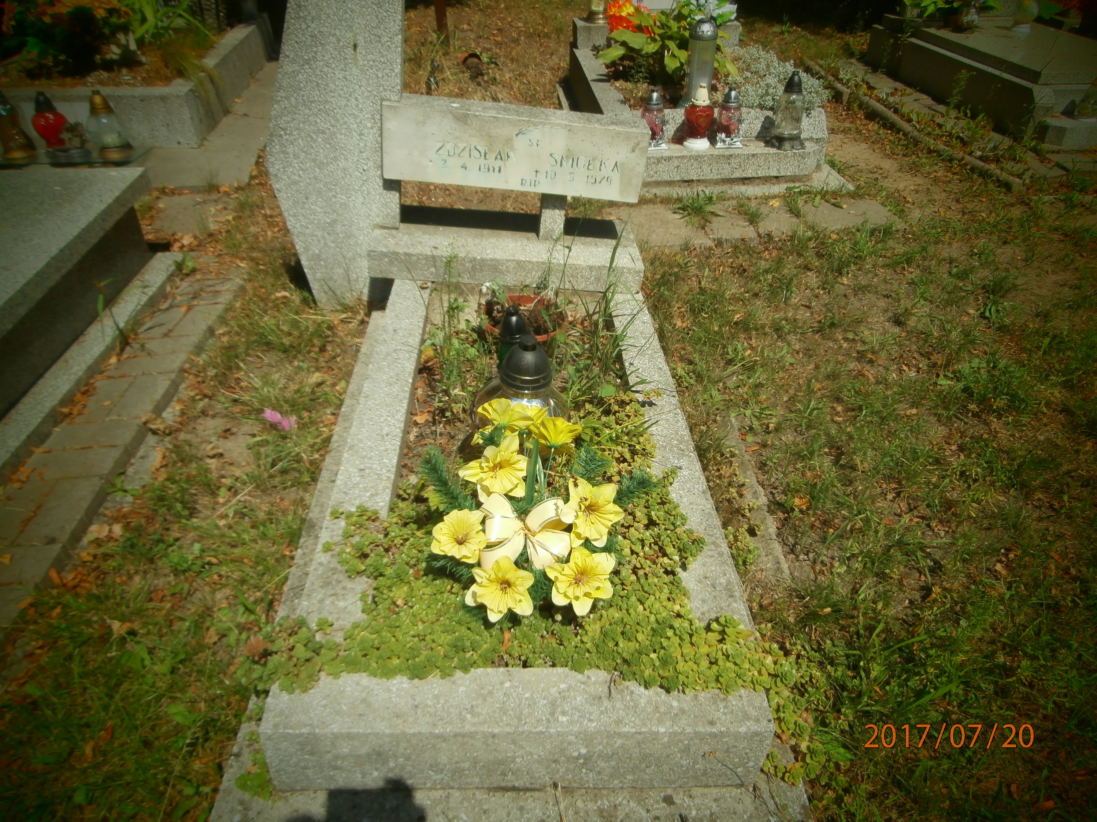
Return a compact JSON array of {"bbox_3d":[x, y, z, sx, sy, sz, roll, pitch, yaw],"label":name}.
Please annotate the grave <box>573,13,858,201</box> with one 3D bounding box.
[{"bbox_3d":[0.742,-1.837,4.288,1.249,0.499,2.203,-2,35,-3],"label":"grave"}]

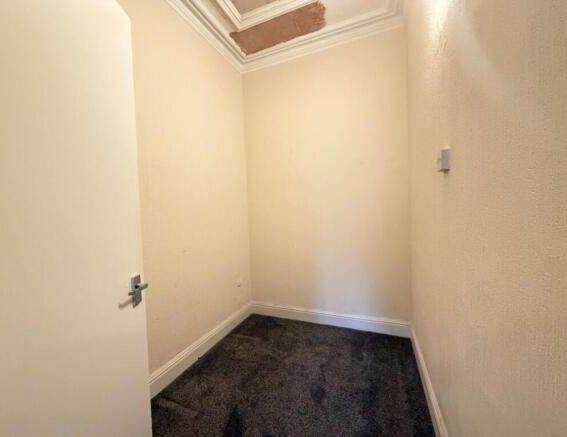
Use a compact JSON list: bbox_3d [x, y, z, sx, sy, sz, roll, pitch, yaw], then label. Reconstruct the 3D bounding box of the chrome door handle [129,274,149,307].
[{"bbox_3d":[-0.515,0.264,0.824,0.052,0.113,0.125,-2,2,0],"label":"chrome door handle"}]

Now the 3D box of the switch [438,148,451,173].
[{"bbox_3d":[0.713,-0.254,1.053,0.034,0.086,0.086,-1,2,22],"label":"switch"}]

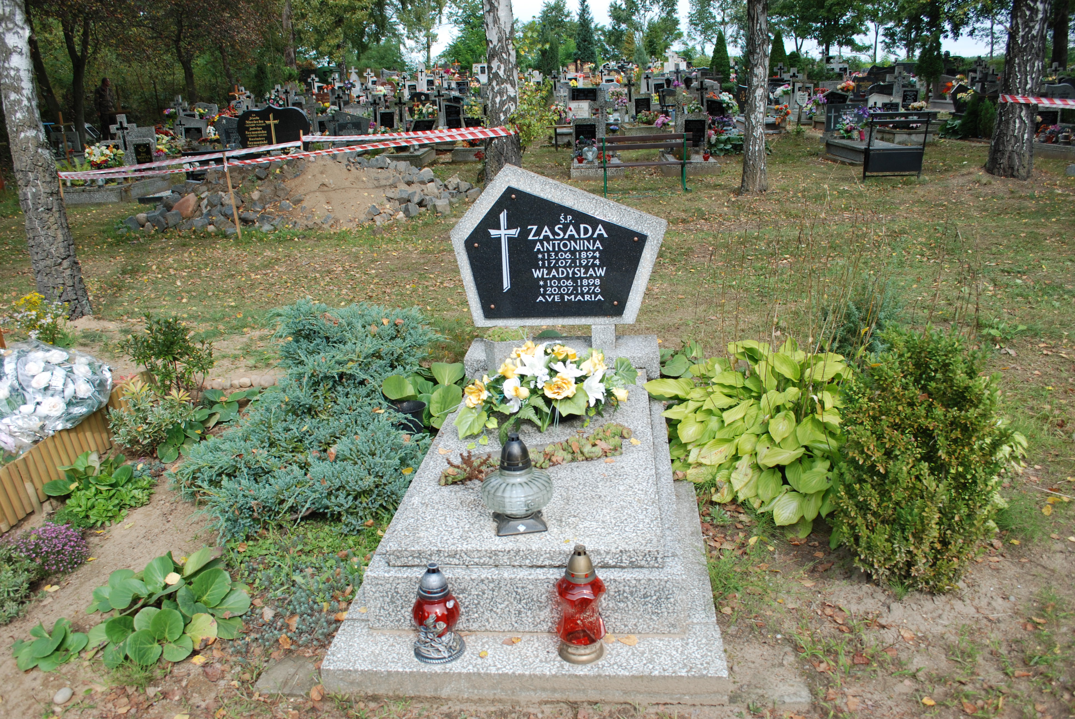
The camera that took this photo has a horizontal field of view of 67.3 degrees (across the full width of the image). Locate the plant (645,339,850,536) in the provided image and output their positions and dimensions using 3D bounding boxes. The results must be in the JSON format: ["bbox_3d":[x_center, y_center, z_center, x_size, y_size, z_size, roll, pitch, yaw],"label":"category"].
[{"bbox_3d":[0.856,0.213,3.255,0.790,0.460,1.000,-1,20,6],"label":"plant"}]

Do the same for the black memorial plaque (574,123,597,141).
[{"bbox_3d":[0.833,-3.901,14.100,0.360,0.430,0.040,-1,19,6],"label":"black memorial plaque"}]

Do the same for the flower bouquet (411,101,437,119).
[{"bbox_3d":[-2.566,-5.612,18.200,0.580,0.400,0.380,-1,19,6],"label":"flower bouquet"}]

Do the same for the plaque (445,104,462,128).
[{"bbox_3d":[-1.678,-4.900,16.261,0.320,0.440,0.030,-1,20,6],"label":"plaque"}]

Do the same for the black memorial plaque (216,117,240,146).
[{"bbox_3d":[-5.351,-3.930,14.152,0.580,0.570,0.120,-1,20,6],"label":"black memorial plaque"}]

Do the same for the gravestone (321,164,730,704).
[{"bbox_3d":[0.020,0.001,2.875,1.080,1.206,1.976,-1,20,6],"label":"gravestone"}]

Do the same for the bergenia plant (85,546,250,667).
[{"bbox_3d":[-1.142,0.741,2.513,0.470,0.190,0.350,-14,22,-27],"label":"bergenia plant"}]

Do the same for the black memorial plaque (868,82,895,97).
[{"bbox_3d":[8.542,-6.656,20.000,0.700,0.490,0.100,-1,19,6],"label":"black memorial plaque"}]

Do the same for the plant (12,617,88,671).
[{"bbox_3d":[-1.400,0.822,2.318,0.210,0.110,0.190,-1,19,6],"label":"plant"}]

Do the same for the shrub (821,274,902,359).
[{"bbox_3d":[1.733,-0.189,4.281,0.430,0.420,0.400,5,20,22],"label":"shrub"}]

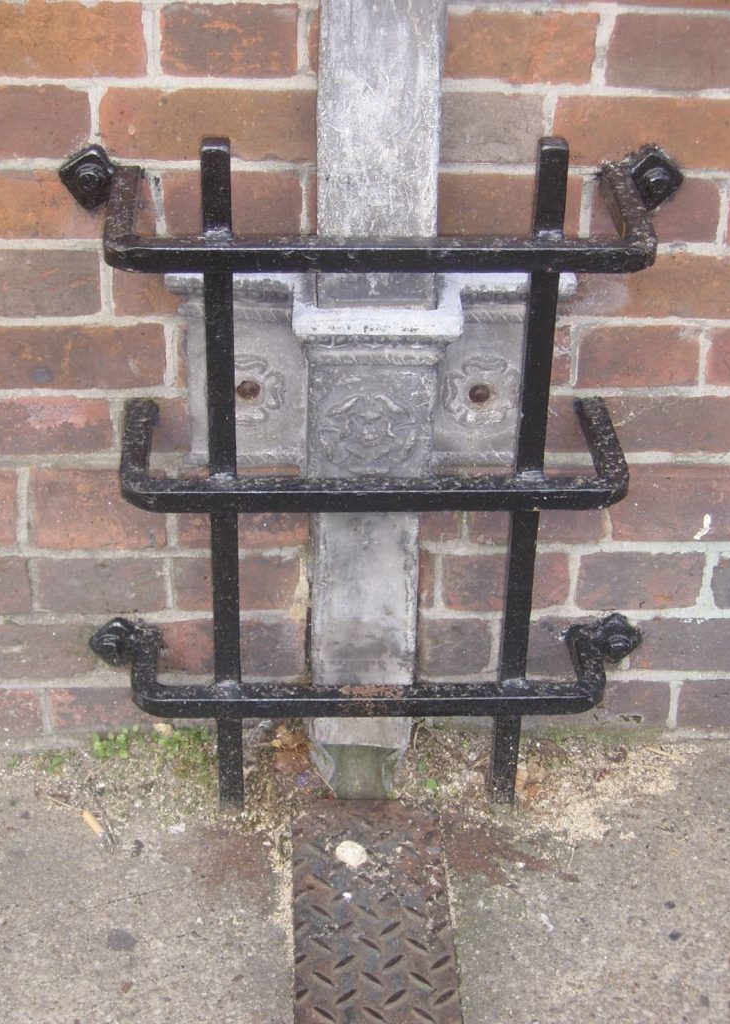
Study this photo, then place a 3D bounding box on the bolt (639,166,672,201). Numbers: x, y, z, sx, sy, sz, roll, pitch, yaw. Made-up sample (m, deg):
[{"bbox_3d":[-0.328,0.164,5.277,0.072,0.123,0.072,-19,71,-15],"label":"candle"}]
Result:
[{"bbox_3d":[0.243,-0.271,1.564,0.026,0.025,0.023,0,30,-4],"label":"bolt"}]

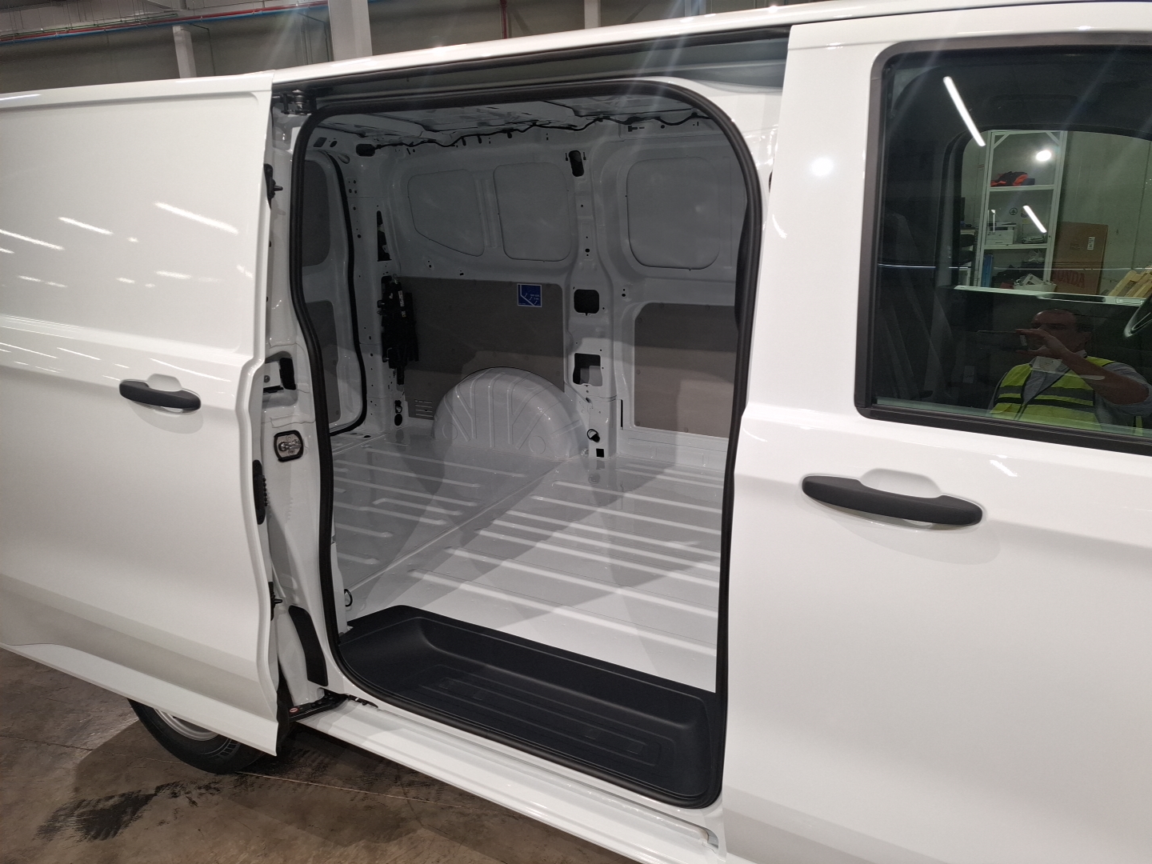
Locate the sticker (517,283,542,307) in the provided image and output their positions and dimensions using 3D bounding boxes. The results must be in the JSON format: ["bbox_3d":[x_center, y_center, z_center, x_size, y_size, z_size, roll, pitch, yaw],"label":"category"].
[{"bbox_3d":[-0.216,-0.639,3.588,0.132,0.099,0.003,8,19,27],"label":"sticker"}]

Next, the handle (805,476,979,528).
[{"bbox_3d":[0.464,0.106,1.146,0.253,0.039,0.049,8,19,27],"label":"handle"}]

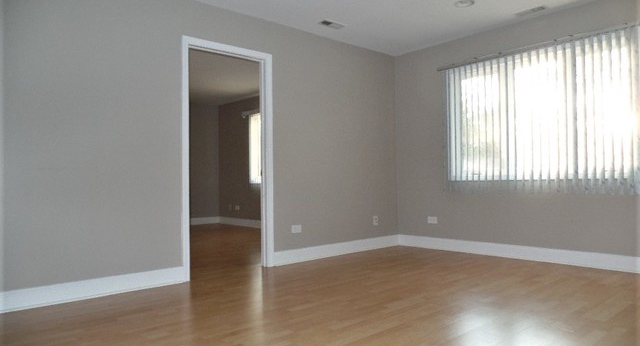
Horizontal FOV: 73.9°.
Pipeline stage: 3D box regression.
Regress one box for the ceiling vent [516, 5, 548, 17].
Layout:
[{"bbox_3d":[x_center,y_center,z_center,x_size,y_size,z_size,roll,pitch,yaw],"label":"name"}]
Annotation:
[{"bbox_3d":[2.035,-1.551,4.104,0.135,0.025,0.290,0,-2,-41],"label":"ceiling vent"}]

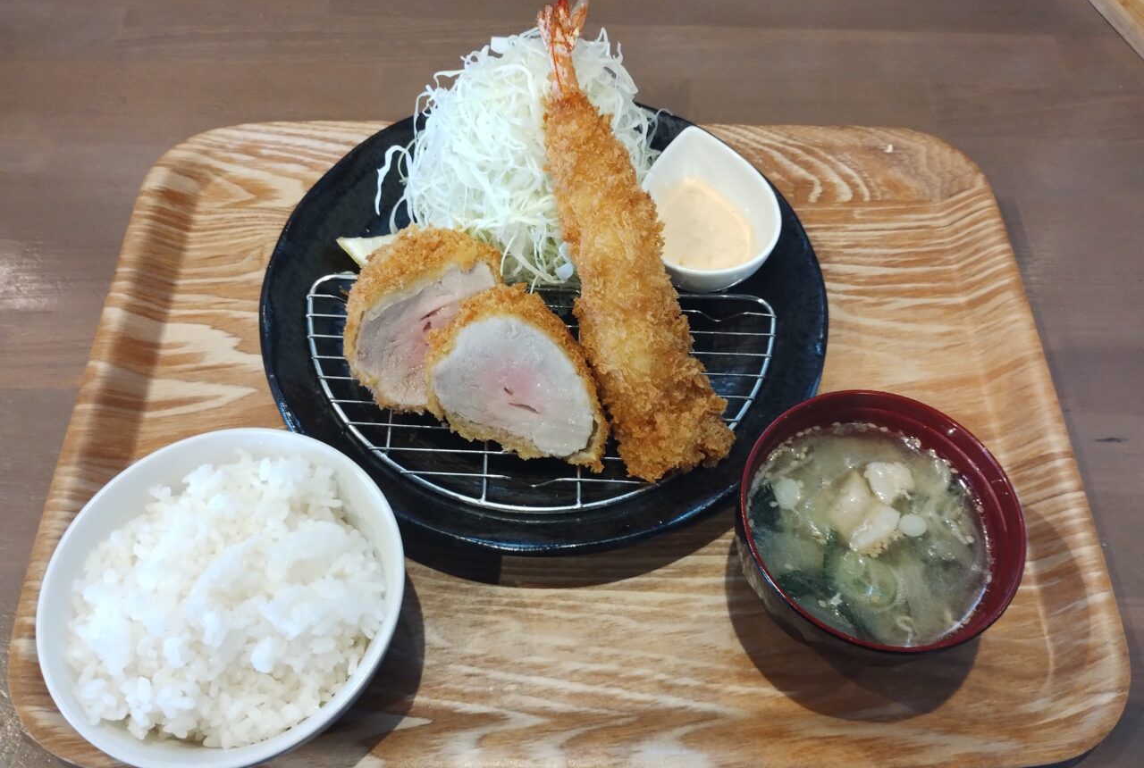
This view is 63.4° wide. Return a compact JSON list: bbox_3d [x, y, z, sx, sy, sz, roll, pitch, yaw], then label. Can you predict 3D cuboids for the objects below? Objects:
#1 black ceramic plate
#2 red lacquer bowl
[{"bbox_3d":[-0.013,-0.040,0.464,0.274,0.034,0.274,0,58,0],"label":"black ceramic plate"},{"bbox_3d":[0.117,0.066,0.378,0.106,0.070,0.106,0,58,0],"label":"red lacquer bowl"}]

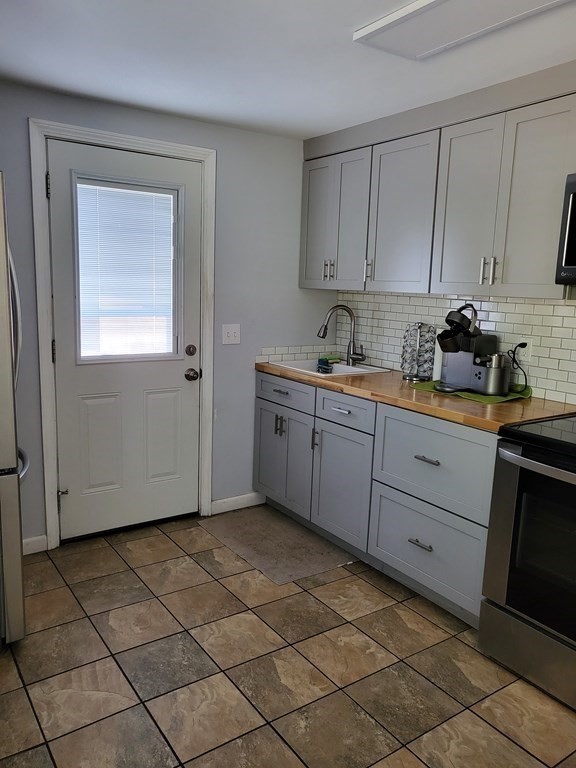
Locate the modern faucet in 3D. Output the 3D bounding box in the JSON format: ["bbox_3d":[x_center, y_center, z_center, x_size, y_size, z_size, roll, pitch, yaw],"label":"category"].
[{"bbox_3d":[0.324,-0.283,3.488,0.298,0.379,0.162,-5,12,-35],"label":"modern faucet"}]

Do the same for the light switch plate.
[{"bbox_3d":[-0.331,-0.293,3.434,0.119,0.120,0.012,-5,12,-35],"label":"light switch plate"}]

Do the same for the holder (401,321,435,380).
[{"bbox_3d":[0.719,-0.179,3.165,0.184,0.315,0.184,2,10,0],"label":"holder"}]

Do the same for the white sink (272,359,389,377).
[{"bbox_3d":[0.244,-0.011,3.553,0.515,0.197,0.561,-5,12,-35],"label":"white sink"}]

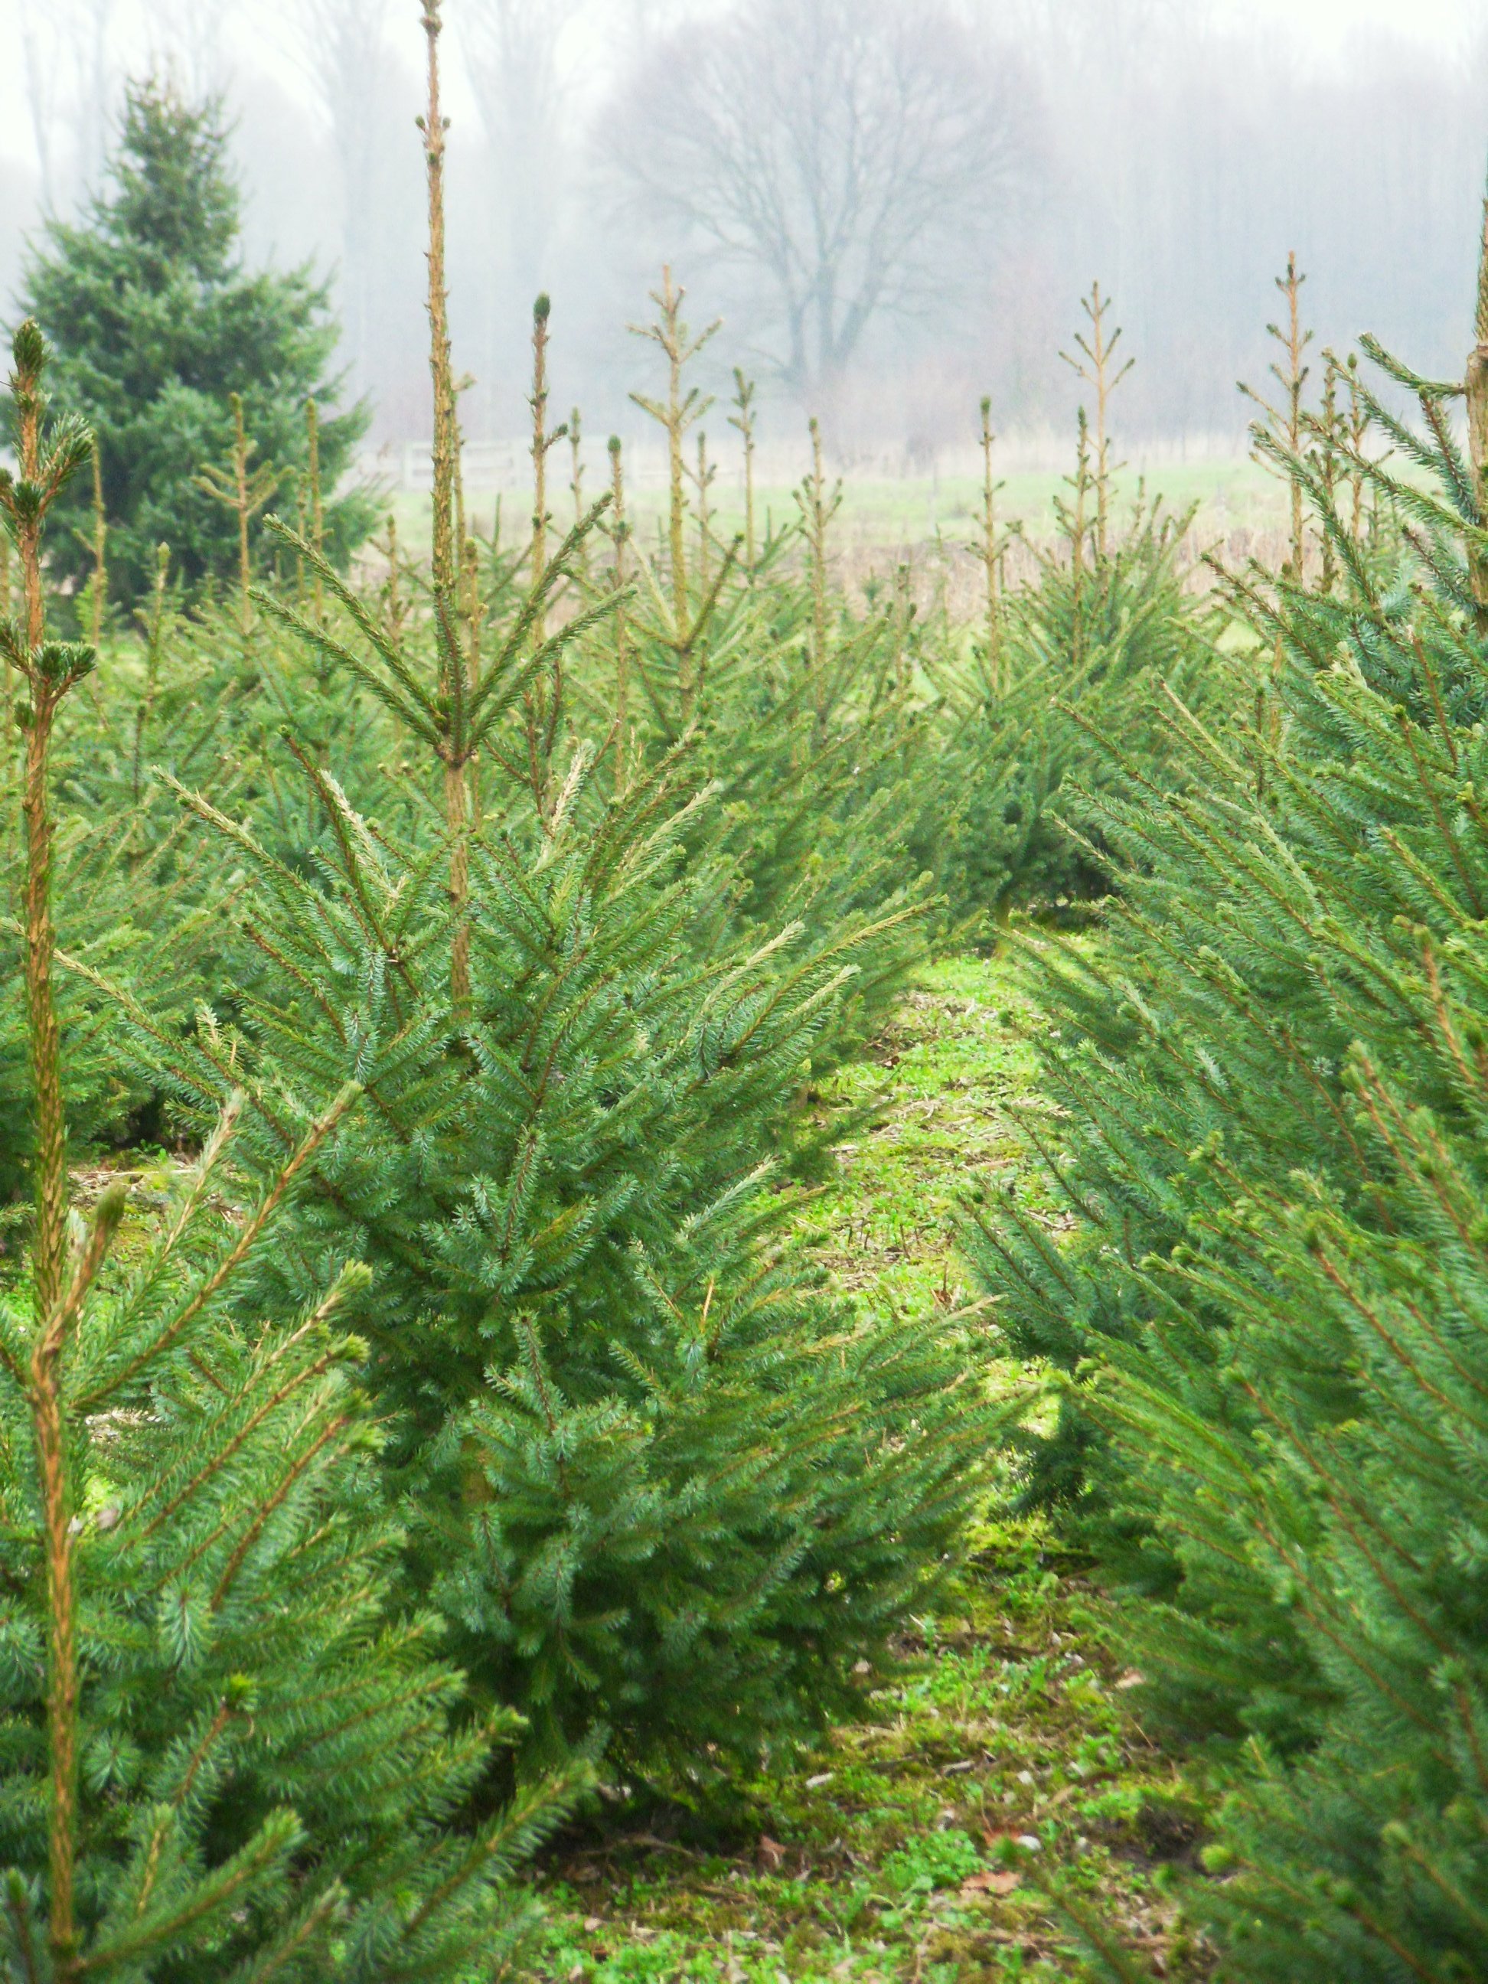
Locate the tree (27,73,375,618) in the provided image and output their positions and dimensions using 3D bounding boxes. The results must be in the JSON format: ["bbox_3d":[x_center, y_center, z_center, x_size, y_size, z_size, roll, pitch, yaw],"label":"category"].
[{"bbox_3d":[-3.282,-3.825,60.000,2.099,3.282,2.099,-1,3,0],"label":"tree"}]

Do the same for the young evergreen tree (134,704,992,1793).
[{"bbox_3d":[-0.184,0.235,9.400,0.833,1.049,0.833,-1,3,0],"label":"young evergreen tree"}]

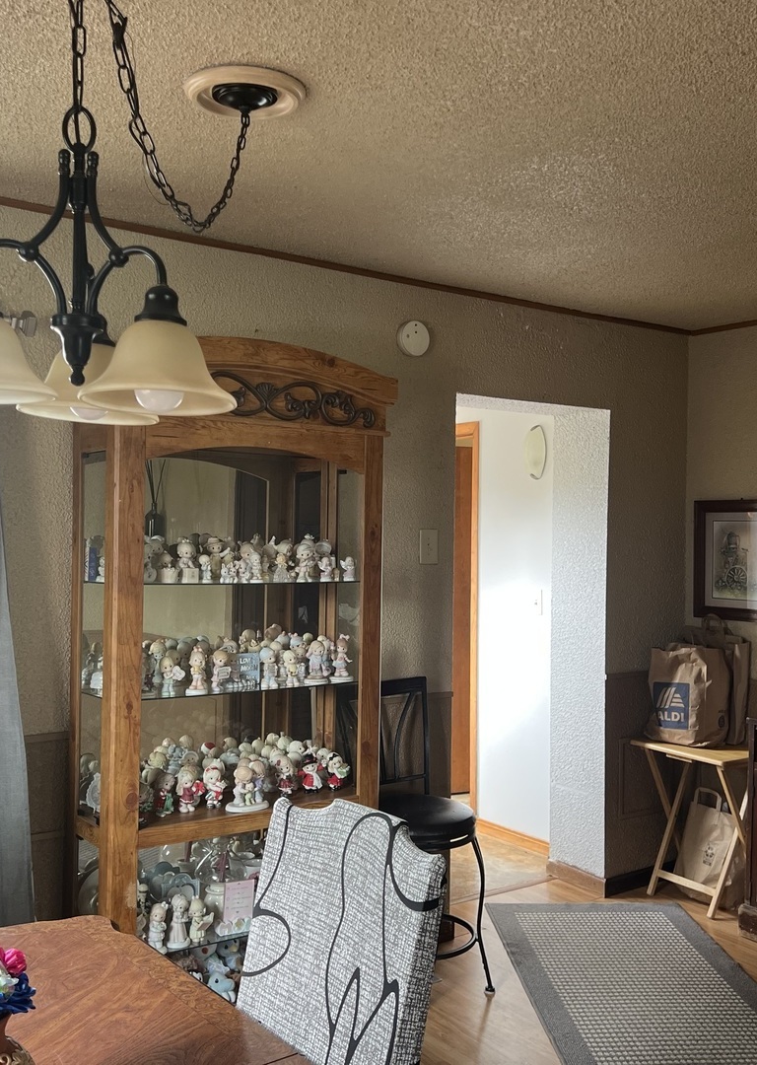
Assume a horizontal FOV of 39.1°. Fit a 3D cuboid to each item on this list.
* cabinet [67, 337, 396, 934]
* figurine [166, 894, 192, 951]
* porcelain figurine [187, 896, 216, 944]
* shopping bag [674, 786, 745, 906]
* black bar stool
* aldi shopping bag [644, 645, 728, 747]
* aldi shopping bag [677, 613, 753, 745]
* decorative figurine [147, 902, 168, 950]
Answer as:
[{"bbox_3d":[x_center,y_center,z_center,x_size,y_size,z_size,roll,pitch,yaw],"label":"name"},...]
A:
[{"bbox_3d":[-0.435,0.482,3.233,0.938,2.071,0.334,1,0,-36],"label":"cabinet"},{"bbox_3d":[-0.568,1.098,3.040,0.064,0.150,0.066,1,0,40],"label":"figurine"},{"bbox_3d":[-0.515,1.111,3.063,0.066,0.127,0.068,1,0,-40],"label":"porcelain figurine"},{"bbox_3d":[1.405,1.329,4.535,0.140,0.439,0.275,16,-8,-35],"label":"shopping bag"},{"bbox_3d":[0.121,1.024,3.608,0.420,1.006,0.450,1,0,-36],"label":"black bar stool"},{"bbox_3d":[1.305,0.671,4.487,0.190,0.404,0.285,1,0,-36],"label":"aldi shopping bag"},{"bbox_3d":[1.423,0.611,4.548,0.150,0.524,0.300,1,0,-36],"label":"aldi shopping bag"},{"bbox_3d":[-0.619,1.106,3.001,0.054,0.133,0.060,1,0,-44],"label":"decorative figurine"}]

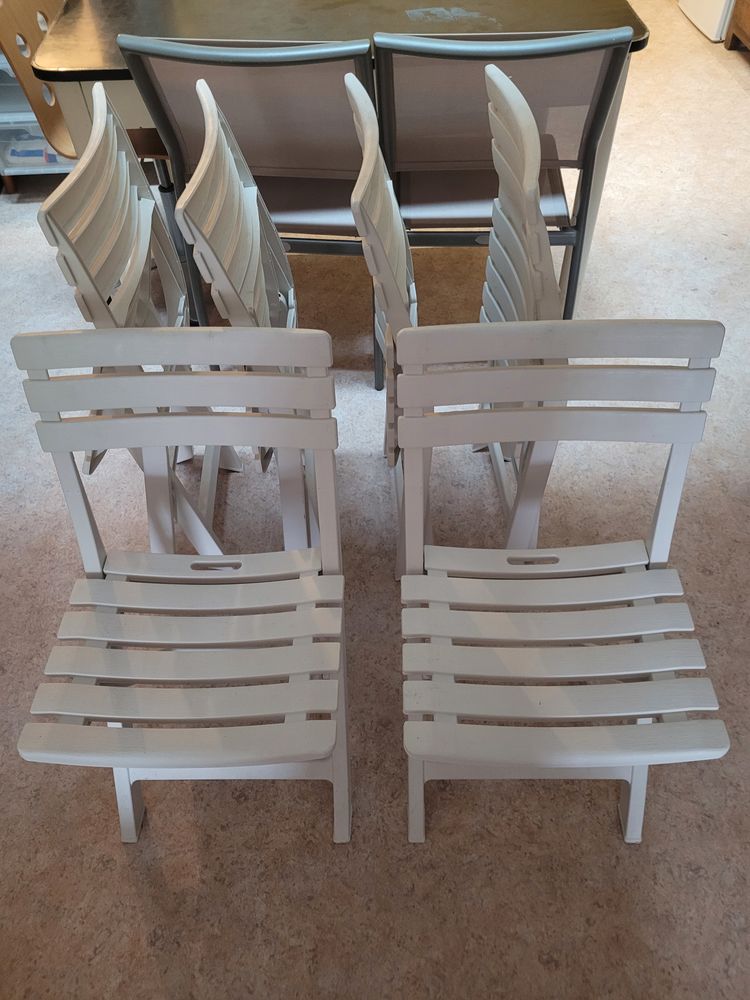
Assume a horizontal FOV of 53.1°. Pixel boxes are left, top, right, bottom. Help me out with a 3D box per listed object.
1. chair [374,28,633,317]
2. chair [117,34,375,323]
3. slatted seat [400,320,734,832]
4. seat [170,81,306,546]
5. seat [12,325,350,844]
[{"bbox_3d":[0.261,-0.784,1.884,0.470,0.869,0.566,0,50,3],"label":"chair"},{"bbox_3d":[-0.191,-0.781,1.900,0.470,0.869,0.566,5,50,6],"label":"chair"},{"bbox_3d":[0.247,0.185,1.119,0.419,0.793,0.455,-1,50,1],"label":"slatted seat"},{"bbox_3d":[-0.197,-0.272,1.465,0.162,0.879,0.419,-4,50,-1],"label":"seat"},{"bbox_3d":[-0.253,0.192,1.133,0.419,0.793,0.455,-1,50,2],"label":"seat"}]

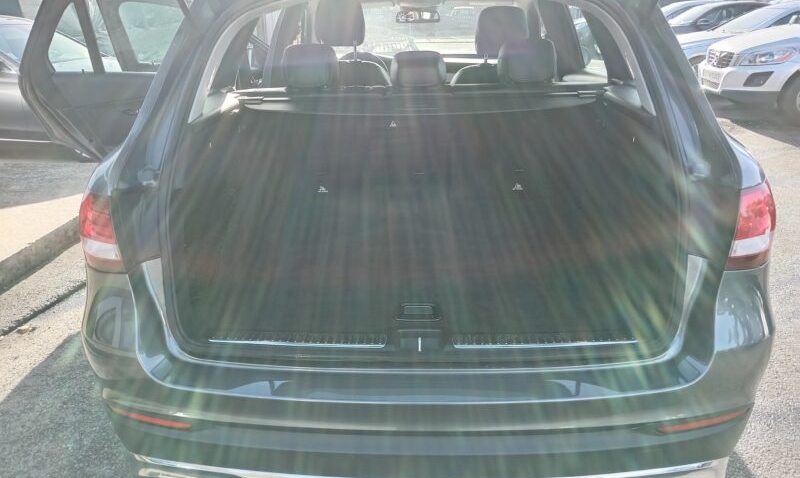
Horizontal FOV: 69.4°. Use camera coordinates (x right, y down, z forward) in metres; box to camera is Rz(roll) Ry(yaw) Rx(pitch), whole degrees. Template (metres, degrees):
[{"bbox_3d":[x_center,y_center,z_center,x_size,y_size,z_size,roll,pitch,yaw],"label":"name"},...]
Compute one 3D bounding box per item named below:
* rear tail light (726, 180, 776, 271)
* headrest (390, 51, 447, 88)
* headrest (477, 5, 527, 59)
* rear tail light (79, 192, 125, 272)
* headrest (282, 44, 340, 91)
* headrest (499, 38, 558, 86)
[{"bbox_3d":[0.854,-0.038,1.385,0.180,0.215,0.280,0,23,2],"label":"rear tail light"},{"bbox_3d":[0.069,-0.604,2.066,0.200,0.135,0.100,0,23,2],"label":"headrest"},{"bbox_3d":[0.491,-0.976,2.708,0.245,0.225,0.120,0,23,2],"label":"headrest"},{"bbox_3d":[-0.745,-0.032,1.448,0.180,0.215,0.280,0,23,2],"label":"rear tail light"},{"bbox_3d":[-0.316,-0.621,2.074,0.200,0.160,0.110,0,23,2],"label":"headrest"},{"bbox_3d":[0.459,-0.611,2.027,0.205,0.165,0.110,0,23,2],"label":"headrest"}]

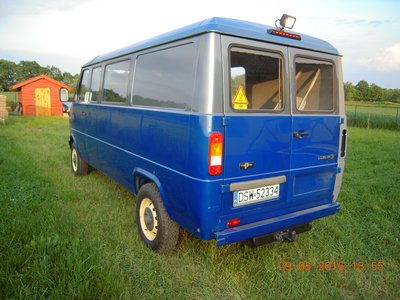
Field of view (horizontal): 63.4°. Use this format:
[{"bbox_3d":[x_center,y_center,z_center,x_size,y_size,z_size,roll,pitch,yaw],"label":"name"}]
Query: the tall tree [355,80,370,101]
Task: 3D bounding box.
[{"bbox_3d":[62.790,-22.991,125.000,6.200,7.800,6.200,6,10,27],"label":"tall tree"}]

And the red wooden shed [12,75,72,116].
[{"bbox_3d":[-11.650,-3.961,23.600,3.650,2.780,3.100,-4,10,-33],"label":"red wooden shed"}]

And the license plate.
[{"bbox_3d":[0.480,0.387,2.750,0.520,0.120,0.015,-4,10,-33],"label":"license plate"}]

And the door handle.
[{"bbox_3d":[0.901,-0.141,2.908,0.170,0.055,0.050,-4,10,-33],"label":"door handle"}]

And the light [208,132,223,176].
[{"bbox_3d":[0.116,0.029,2.430,0.113,0.325,0.050,-4,10,-33],"label":"light"}]

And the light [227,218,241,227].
[{"bbox_3d":[0.275,0.591,2.635,0.108,0.055,0.035,-4,10,-33],"label":"light"}]

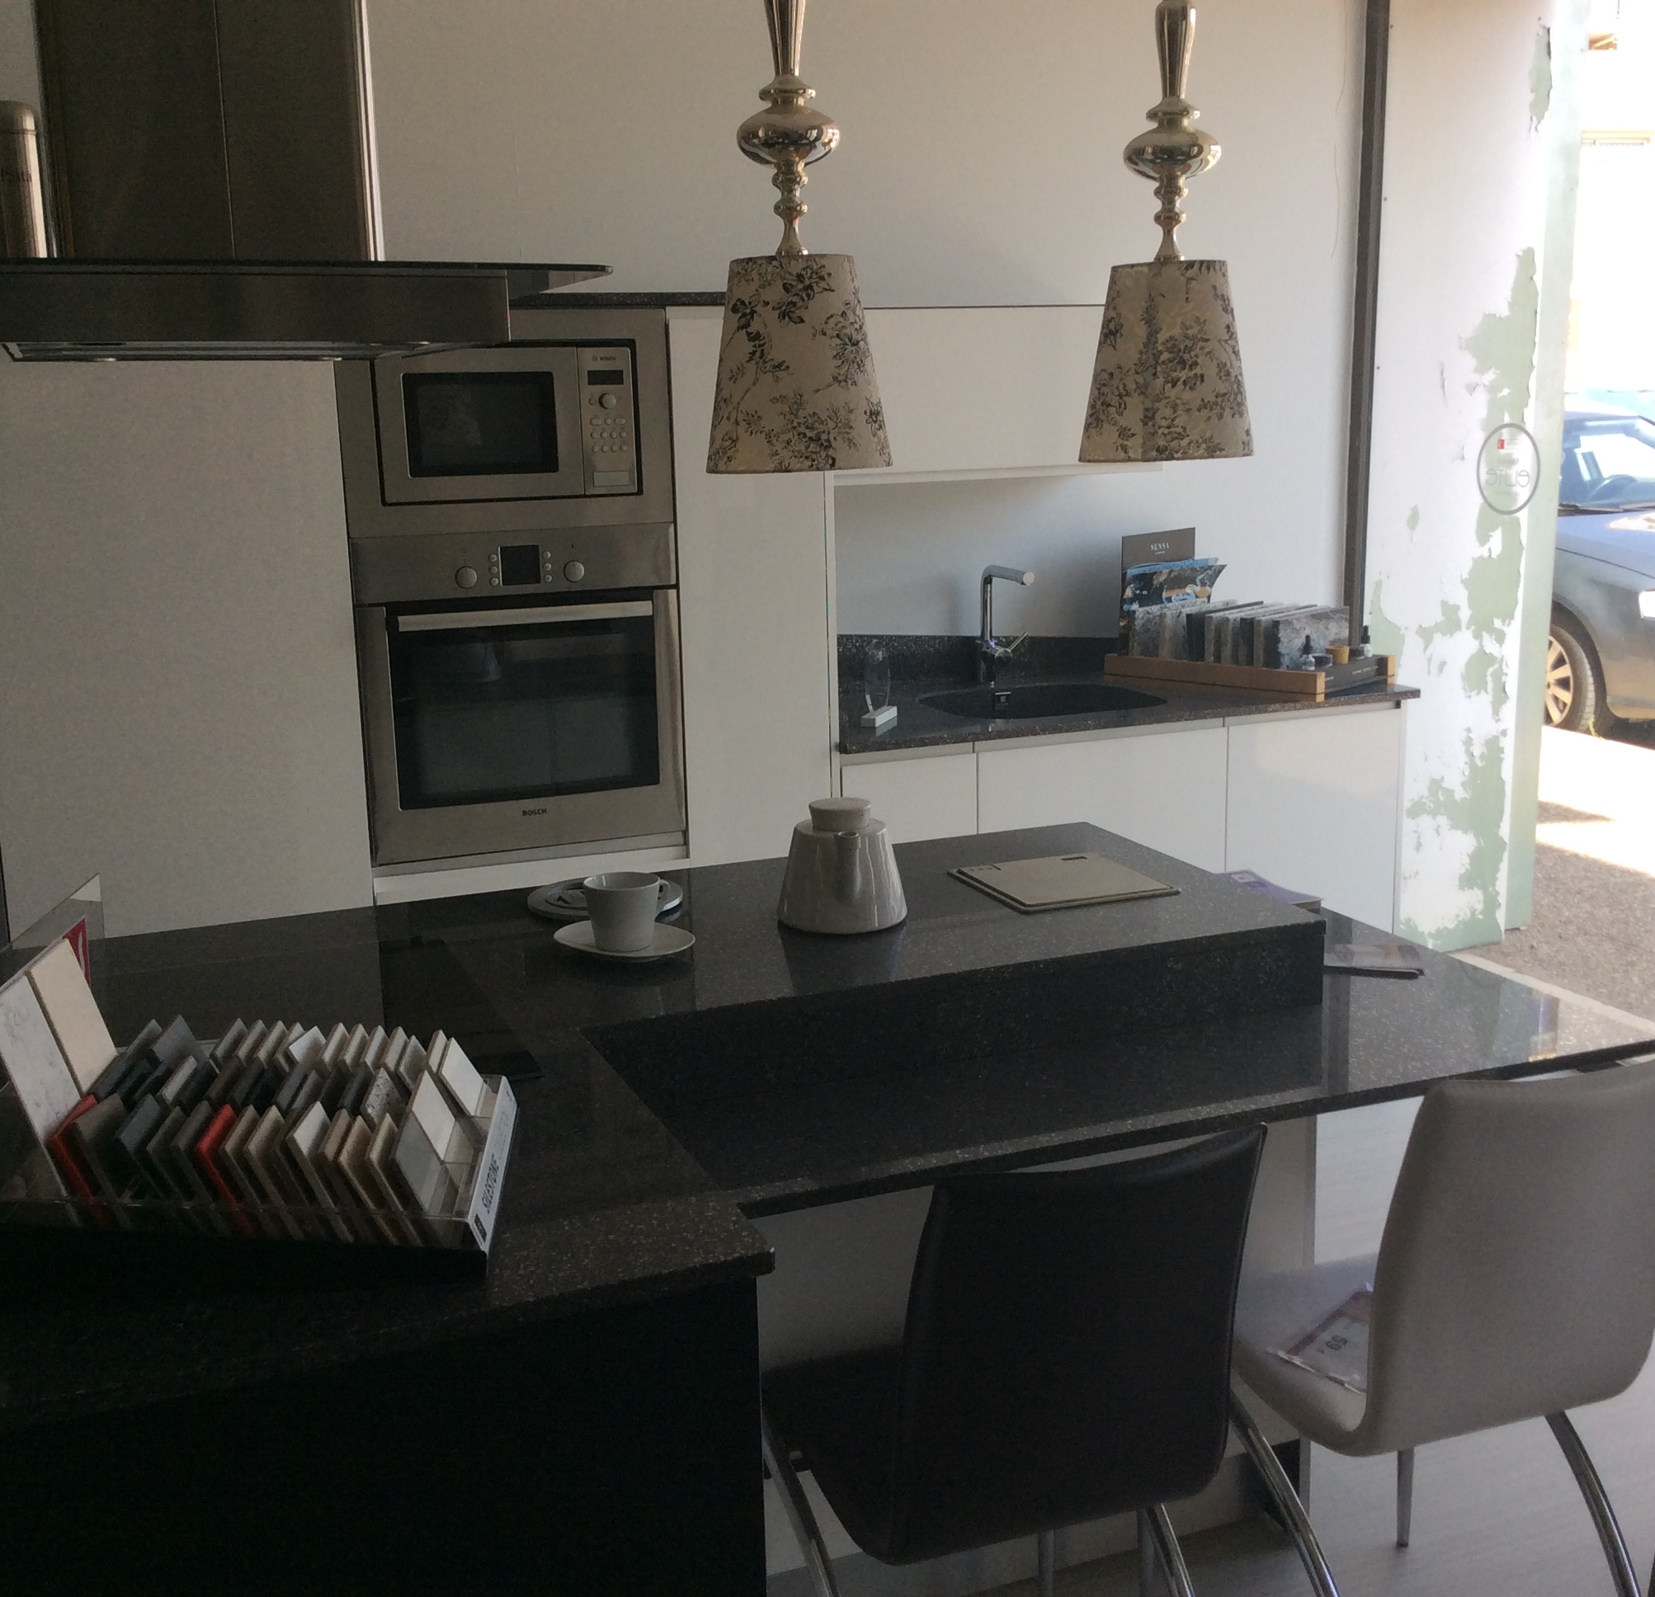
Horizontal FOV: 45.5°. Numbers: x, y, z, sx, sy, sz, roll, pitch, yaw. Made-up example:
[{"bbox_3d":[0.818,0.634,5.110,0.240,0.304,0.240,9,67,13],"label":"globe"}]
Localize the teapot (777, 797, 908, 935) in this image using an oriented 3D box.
[{"bbox_3d":[0.019,0.086,2.623,0.172,0.160,0.185,-2,12,-4],"label":"teapot"}]

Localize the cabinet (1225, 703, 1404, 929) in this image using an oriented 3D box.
[{"bbox_3d":[1.013,0.156,4.611,0.459,0.790,0.400,-6,13,-21],"label":"cabinet"}]

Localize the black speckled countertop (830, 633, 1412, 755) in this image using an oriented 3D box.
[{"bbox_3d":[0.550,-0.287,4.468,1.405,0.127,0.700,-6,13,-21],"label":"black speckled countertop"}]

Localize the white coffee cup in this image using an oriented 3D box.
[{"bbox_3d":[-0.258,0.146,2.528,0.112,0.083,0.098,-12,16,-40],"label":"white coffee cup"}]

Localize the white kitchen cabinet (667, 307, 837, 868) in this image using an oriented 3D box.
[{"bbox_3d":[-0.236,-0.152,4.129,0.323,1.685,0.580,-6,13,-21],"label":"white kitchen cabinet"}]

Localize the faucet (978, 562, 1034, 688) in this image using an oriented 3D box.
[{"bbox_3d":[0.426,-0.391,4.488,0.085,0.280,0.190,-9,15,-32],"label":"faucet"}]

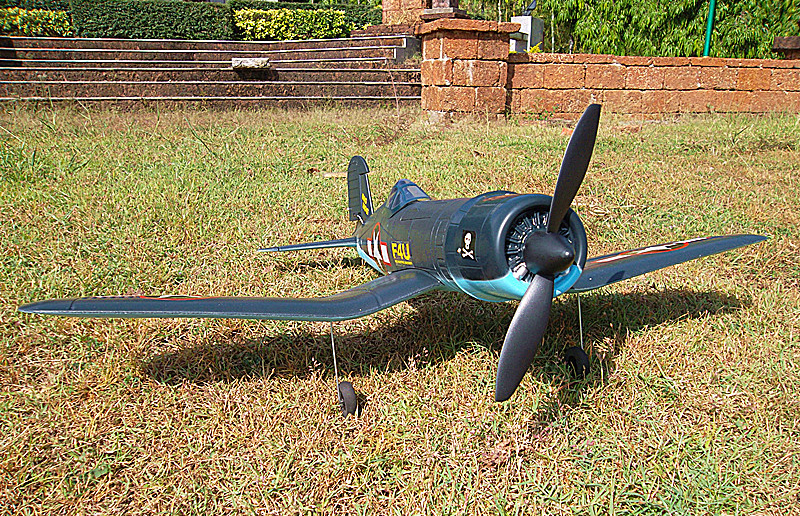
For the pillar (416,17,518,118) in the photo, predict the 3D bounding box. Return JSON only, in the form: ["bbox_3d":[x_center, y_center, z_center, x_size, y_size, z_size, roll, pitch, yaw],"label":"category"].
[{"bbox_3d":[0.665,-1.945,6.454,0.800,0.890,0.800,-4,16,-15],"label":"pillar"}]

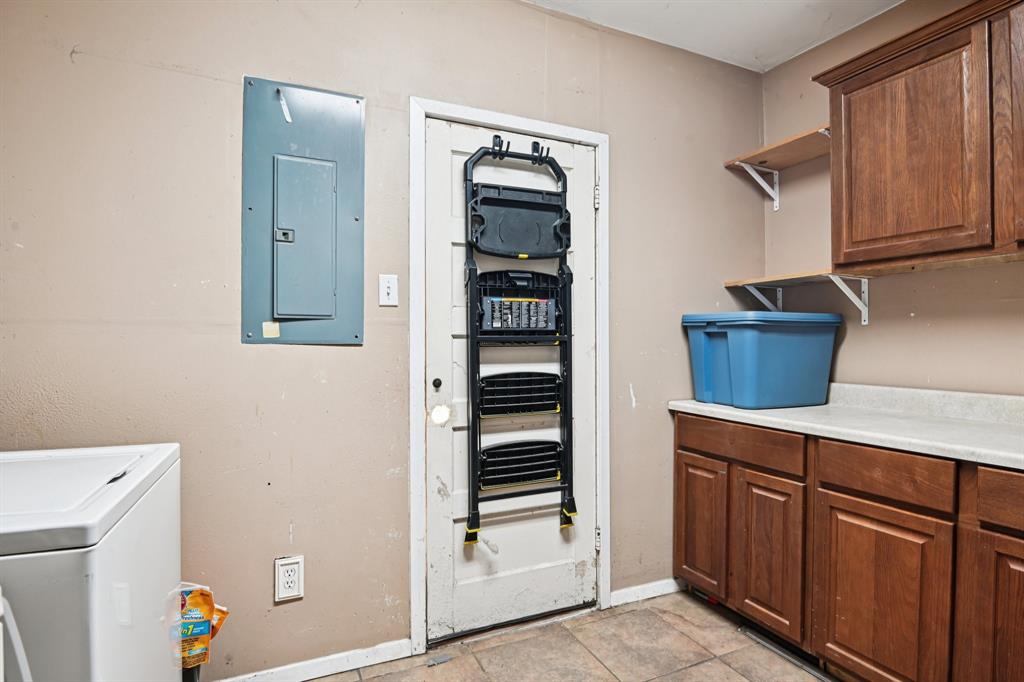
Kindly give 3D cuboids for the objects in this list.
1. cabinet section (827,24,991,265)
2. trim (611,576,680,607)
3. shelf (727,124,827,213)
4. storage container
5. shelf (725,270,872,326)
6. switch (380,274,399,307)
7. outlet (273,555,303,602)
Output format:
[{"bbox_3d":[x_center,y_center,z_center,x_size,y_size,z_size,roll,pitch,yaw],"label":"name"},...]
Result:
[{"bbox_3d":[1.528,-0.648,1.988,0.328,0.724,0.526,0,1,-25],"label":"cabinet section"},{"bbox_3d":[0.627,1.166,2.508,0.394,0.064,0.014,0,0,-25],"label":"trim"},{"bbox_3d":[1.330,-0.788,2.525,0.289,0.218,0.586,0,0,-25],"label":"shelf"},{"bbox_3d":[1.153,0.089,2.498,0.591,0.402,0.409,0,0,-25],"label":"storage container"},{"bbox_3d":[1.330,-0.183,2.523,0.289,0.229,0.586,0,0,-25],"label":"shelf"},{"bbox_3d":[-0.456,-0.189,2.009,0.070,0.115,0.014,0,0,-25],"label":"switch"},{"bbox_3d":[-0.765,0.820,1.860,0.091,0.142,0.018,0,0,-25],"label":"outlet"}]

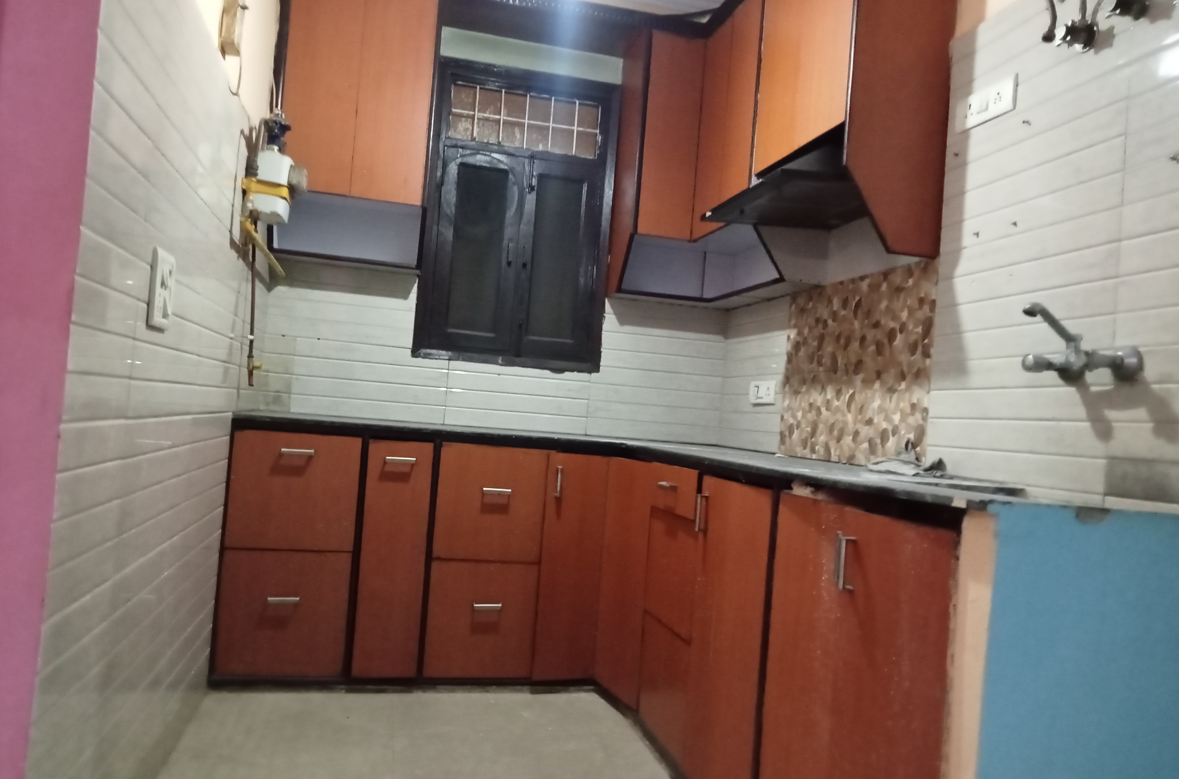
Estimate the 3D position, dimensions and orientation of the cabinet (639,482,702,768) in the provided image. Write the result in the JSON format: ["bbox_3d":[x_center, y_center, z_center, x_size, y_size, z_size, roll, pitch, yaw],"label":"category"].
[{"bbox_3d":[0.487,0.645,2.859,0.549,0.789,0.464,5,-2,-12],"label":"cabinet"}]

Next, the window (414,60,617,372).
[{"bbox_3d":[-0.295,-0.712,3.968,0.777,1.222,0.098,5,-2,-12],"label":"window"}]

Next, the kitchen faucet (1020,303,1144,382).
[{"bbox_3d":[0.954,-0.094,1.922,0.189,0.152,0.216,5,-2,-12],"label":"kitchen faucet"}]

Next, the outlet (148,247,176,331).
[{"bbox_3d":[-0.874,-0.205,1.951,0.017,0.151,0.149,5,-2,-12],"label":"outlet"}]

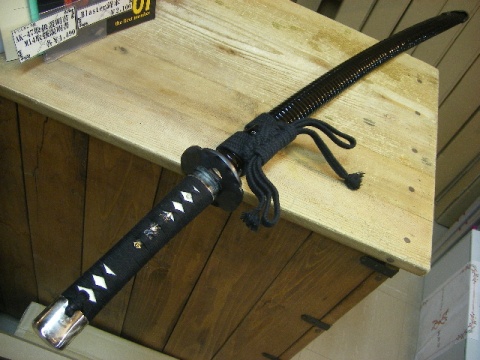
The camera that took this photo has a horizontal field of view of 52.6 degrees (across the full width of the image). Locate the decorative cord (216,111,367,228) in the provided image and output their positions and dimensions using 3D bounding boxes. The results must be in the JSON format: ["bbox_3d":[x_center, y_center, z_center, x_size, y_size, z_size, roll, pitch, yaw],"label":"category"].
[{"bbox_3d":[0.070,-0.020,0.639,0.163,0.052,0.219,39,52,11],"label":"decorative cord"}]

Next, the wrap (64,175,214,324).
[{"bbox_3d":[-0.100,0.065,0.508,0.041,0.031,0.202,37,52,9],"label":"wrap"}]

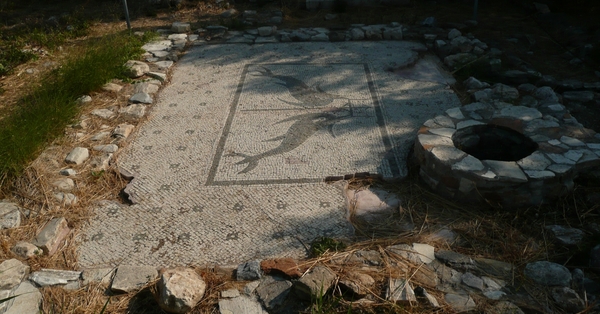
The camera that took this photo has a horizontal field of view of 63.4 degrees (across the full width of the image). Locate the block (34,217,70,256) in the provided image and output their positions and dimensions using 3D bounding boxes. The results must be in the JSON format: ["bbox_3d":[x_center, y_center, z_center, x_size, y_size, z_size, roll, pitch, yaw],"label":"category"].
[{"bbox_3d":[-1.150,0.368,2.262,0.106,0.078,0.221,1,30,0],"label":"block"}]

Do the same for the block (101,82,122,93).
[{"bbox_3d":[-1.579,-0.585,4.094,0.155,0.055,0.115,4,31,11],"label":"block"}]

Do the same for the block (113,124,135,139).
[{"bbox_3d":[-1.224,-0.179,3.367,0.142,0.067,0.112,-6,31,-6],"label":"block"}]

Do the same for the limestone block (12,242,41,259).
[{"bbox_3d":[-1.317,0.453,2.346,0.140,0.060,0.085,7,32,15],"label":"limestone block"}]

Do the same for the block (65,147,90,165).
[{"bbox_3d":[-1.342,-0.010,2.919,0.106,0.071,0.128,5,30,7],"label":"block"}]

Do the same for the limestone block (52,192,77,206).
[{"bbox_3d":[-1.226,0.222,2.540,0.119,0.051,0.072,1,30,0],"label":"limestone block"}]

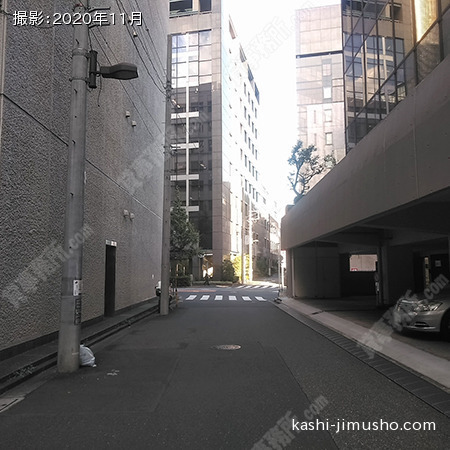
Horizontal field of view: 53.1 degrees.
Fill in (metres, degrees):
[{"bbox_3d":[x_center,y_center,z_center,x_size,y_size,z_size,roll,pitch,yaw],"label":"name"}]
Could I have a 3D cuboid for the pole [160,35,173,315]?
[{"bbox_3d":[-2.309,-2.214,18.168,0.320,11.460,0.320,0,-6,0],"label":"pole"}]

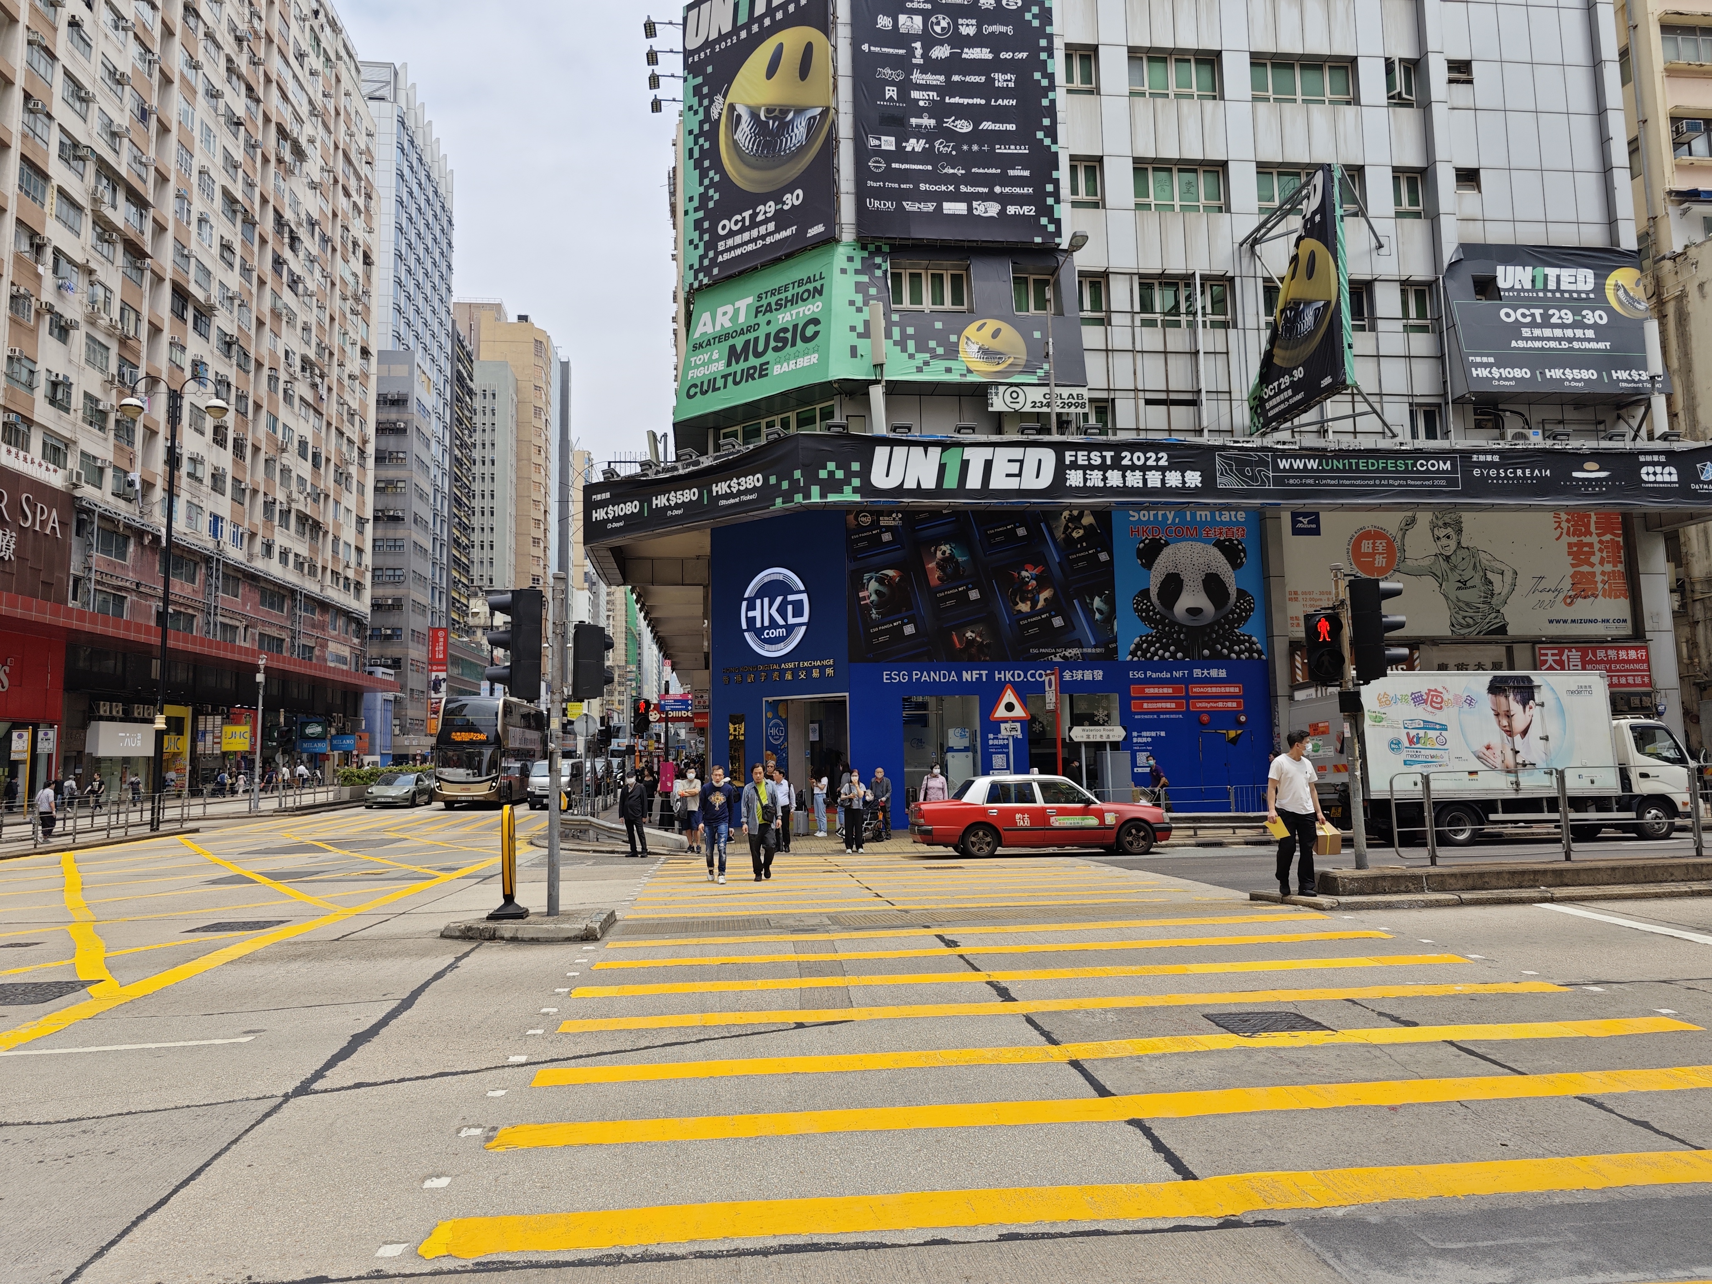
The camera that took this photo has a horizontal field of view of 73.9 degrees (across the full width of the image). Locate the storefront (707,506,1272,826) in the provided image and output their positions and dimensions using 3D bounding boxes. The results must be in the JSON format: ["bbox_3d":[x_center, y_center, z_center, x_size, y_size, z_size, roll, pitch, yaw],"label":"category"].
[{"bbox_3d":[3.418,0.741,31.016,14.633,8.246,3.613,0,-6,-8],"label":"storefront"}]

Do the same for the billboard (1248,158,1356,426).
[{"bbox_3d":[10.882,-8.297,28.163,0.330,5.150,4.100,0,-6,-8],"label":"billboard"}]

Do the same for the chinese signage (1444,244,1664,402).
[{"bbox_3d":[17.761,-8.177,28.858,5.410,4.120,0.720,0,-6,-6],"label":"chinese signage"}]

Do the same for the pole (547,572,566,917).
[{"bbox_3d":[-3.038,1.018,11.563,0.125,3.478,0.125,-1,-6,0],"label":"pole"}]

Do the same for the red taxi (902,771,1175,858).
[{"bbox_3d":[3.347,3.123,21.070,4.690,1.530,1.700,-1,-6,-5],"label":"red taxi"}]

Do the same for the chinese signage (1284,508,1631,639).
[{"bbox_3d":[15.951,-1.888,30.018,9.682,3.535,0.250,0,-6,-7],"label":"chinese signage"}]

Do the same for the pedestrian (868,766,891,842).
[{"bbox_3d":[0.517,3.475,24.545,0.520,1.544,0.420,-3,-6,14],"label":"pedestrian"}]

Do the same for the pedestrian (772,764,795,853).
[{"bbox_3d":[-1.401,3.258,22.118,0.480,1.612,0.320,-6,-8,37],"label":"pedestrian"}]

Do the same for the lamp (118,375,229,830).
[{"bbox_3d":[-20.224,-1.265,33.336,3.050,13.428,0.700,0,-6,-6],"label":"lamp"}]

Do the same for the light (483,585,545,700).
[{"bbox_3d":[-3.544,0.000,11.774,0.490,1.100,0.370,-1,-6,0],"label":"light"}]

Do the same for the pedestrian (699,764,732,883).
[{"bbox_3d":[-2.092,2.679,16.905,0.500,1.702,0.380,-1,-6,-5],"label":"pedestrian"}]

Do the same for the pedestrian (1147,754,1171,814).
[{"bbox_3d":[6.637,3.298,24.777,0.520,1.625,0.460,0,-6,-10],"label":"pedestrian"}]

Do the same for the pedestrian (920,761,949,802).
[{"bbox_3d":[1.629,3.269,23.182,0.500,1.564,0.360,0,-6,-8],"label":"pedestrian"}]

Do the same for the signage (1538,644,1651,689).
[{"bbox_3d":[19.370,0.691,29.836,3.258,1.196,0.220,0,-6,-7],"label":"signage"}]

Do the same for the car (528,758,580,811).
[{"bbox_3d":[-12.177,5.812,46.642,1.700,1.980,4.695,0,-6,-6],"label":"car"}]

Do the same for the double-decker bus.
[{"bbox_3d":[-15.816,5.002,50.152,2.550,4.400,12.000,0,-6,-7],"label":"double-decker bus"}]

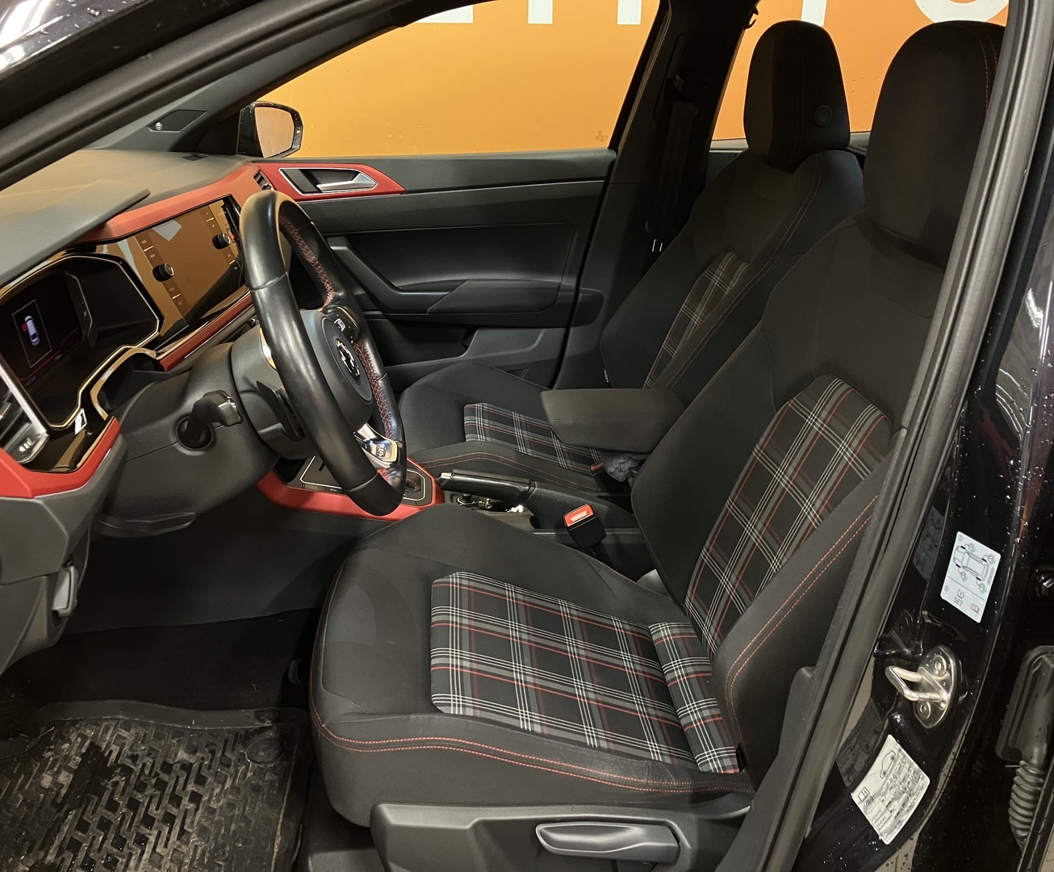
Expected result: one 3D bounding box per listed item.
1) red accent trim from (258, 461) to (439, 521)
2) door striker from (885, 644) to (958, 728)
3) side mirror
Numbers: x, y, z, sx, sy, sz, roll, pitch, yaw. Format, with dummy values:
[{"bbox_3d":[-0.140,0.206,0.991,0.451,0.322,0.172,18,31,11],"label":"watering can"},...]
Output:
[{"bbox_3d":[-0.278,0.050,1.483,0.295,0.110,0.205,-2,23,-4],"label":"red accent trim"},{"bbox_3d":[0.309,0.202,0.751,0.040,0.078,0.044,-5,24,-11],"label":"door striker"},{"bbox_3d":[-0.571,-0.681,2.088,0.100,0.135,0.195,4,24,10],"label":"side mirror"}]

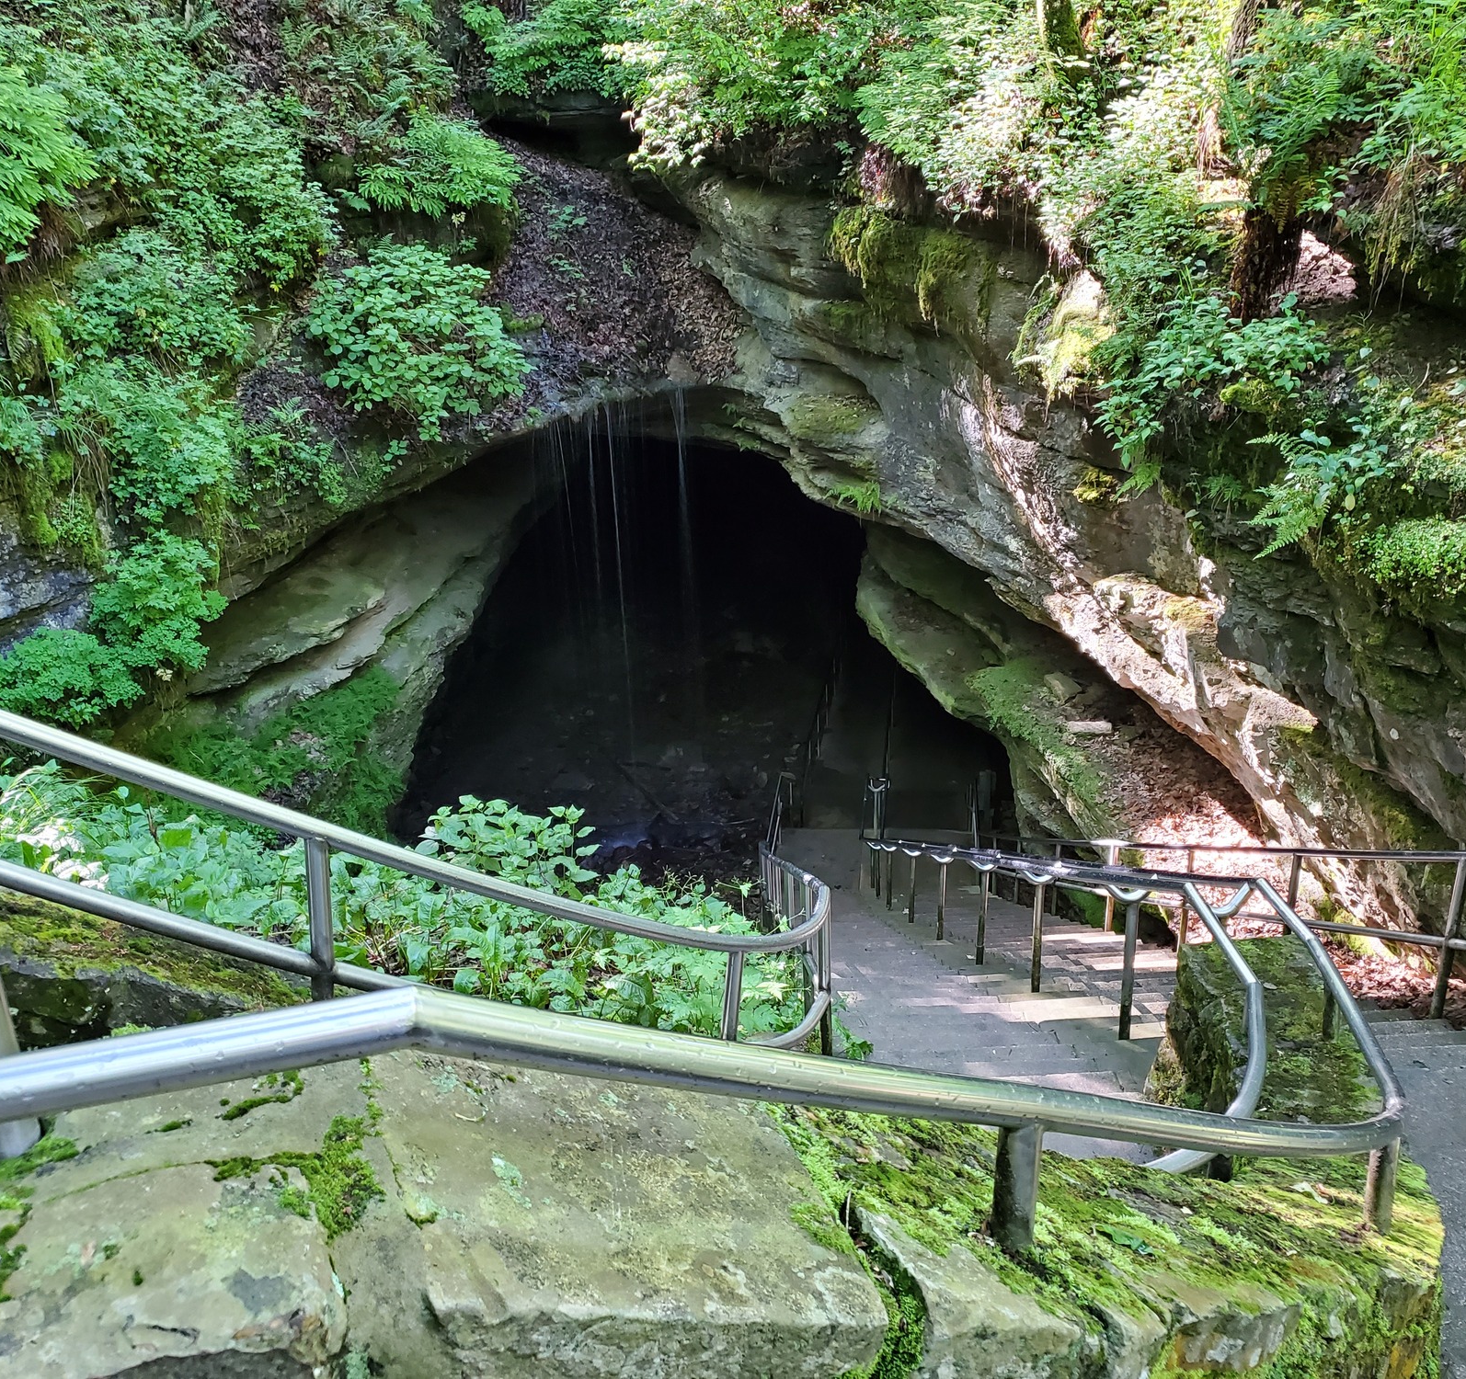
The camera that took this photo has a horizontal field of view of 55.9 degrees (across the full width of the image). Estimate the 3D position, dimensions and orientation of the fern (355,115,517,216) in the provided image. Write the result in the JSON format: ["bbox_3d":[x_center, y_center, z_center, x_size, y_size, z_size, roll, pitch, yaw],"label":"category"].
[{"bbox_3d":[-3.400,-6.020,15.900,1.900,0.950,1.300,-5,21,-10],"label":"fern"}]

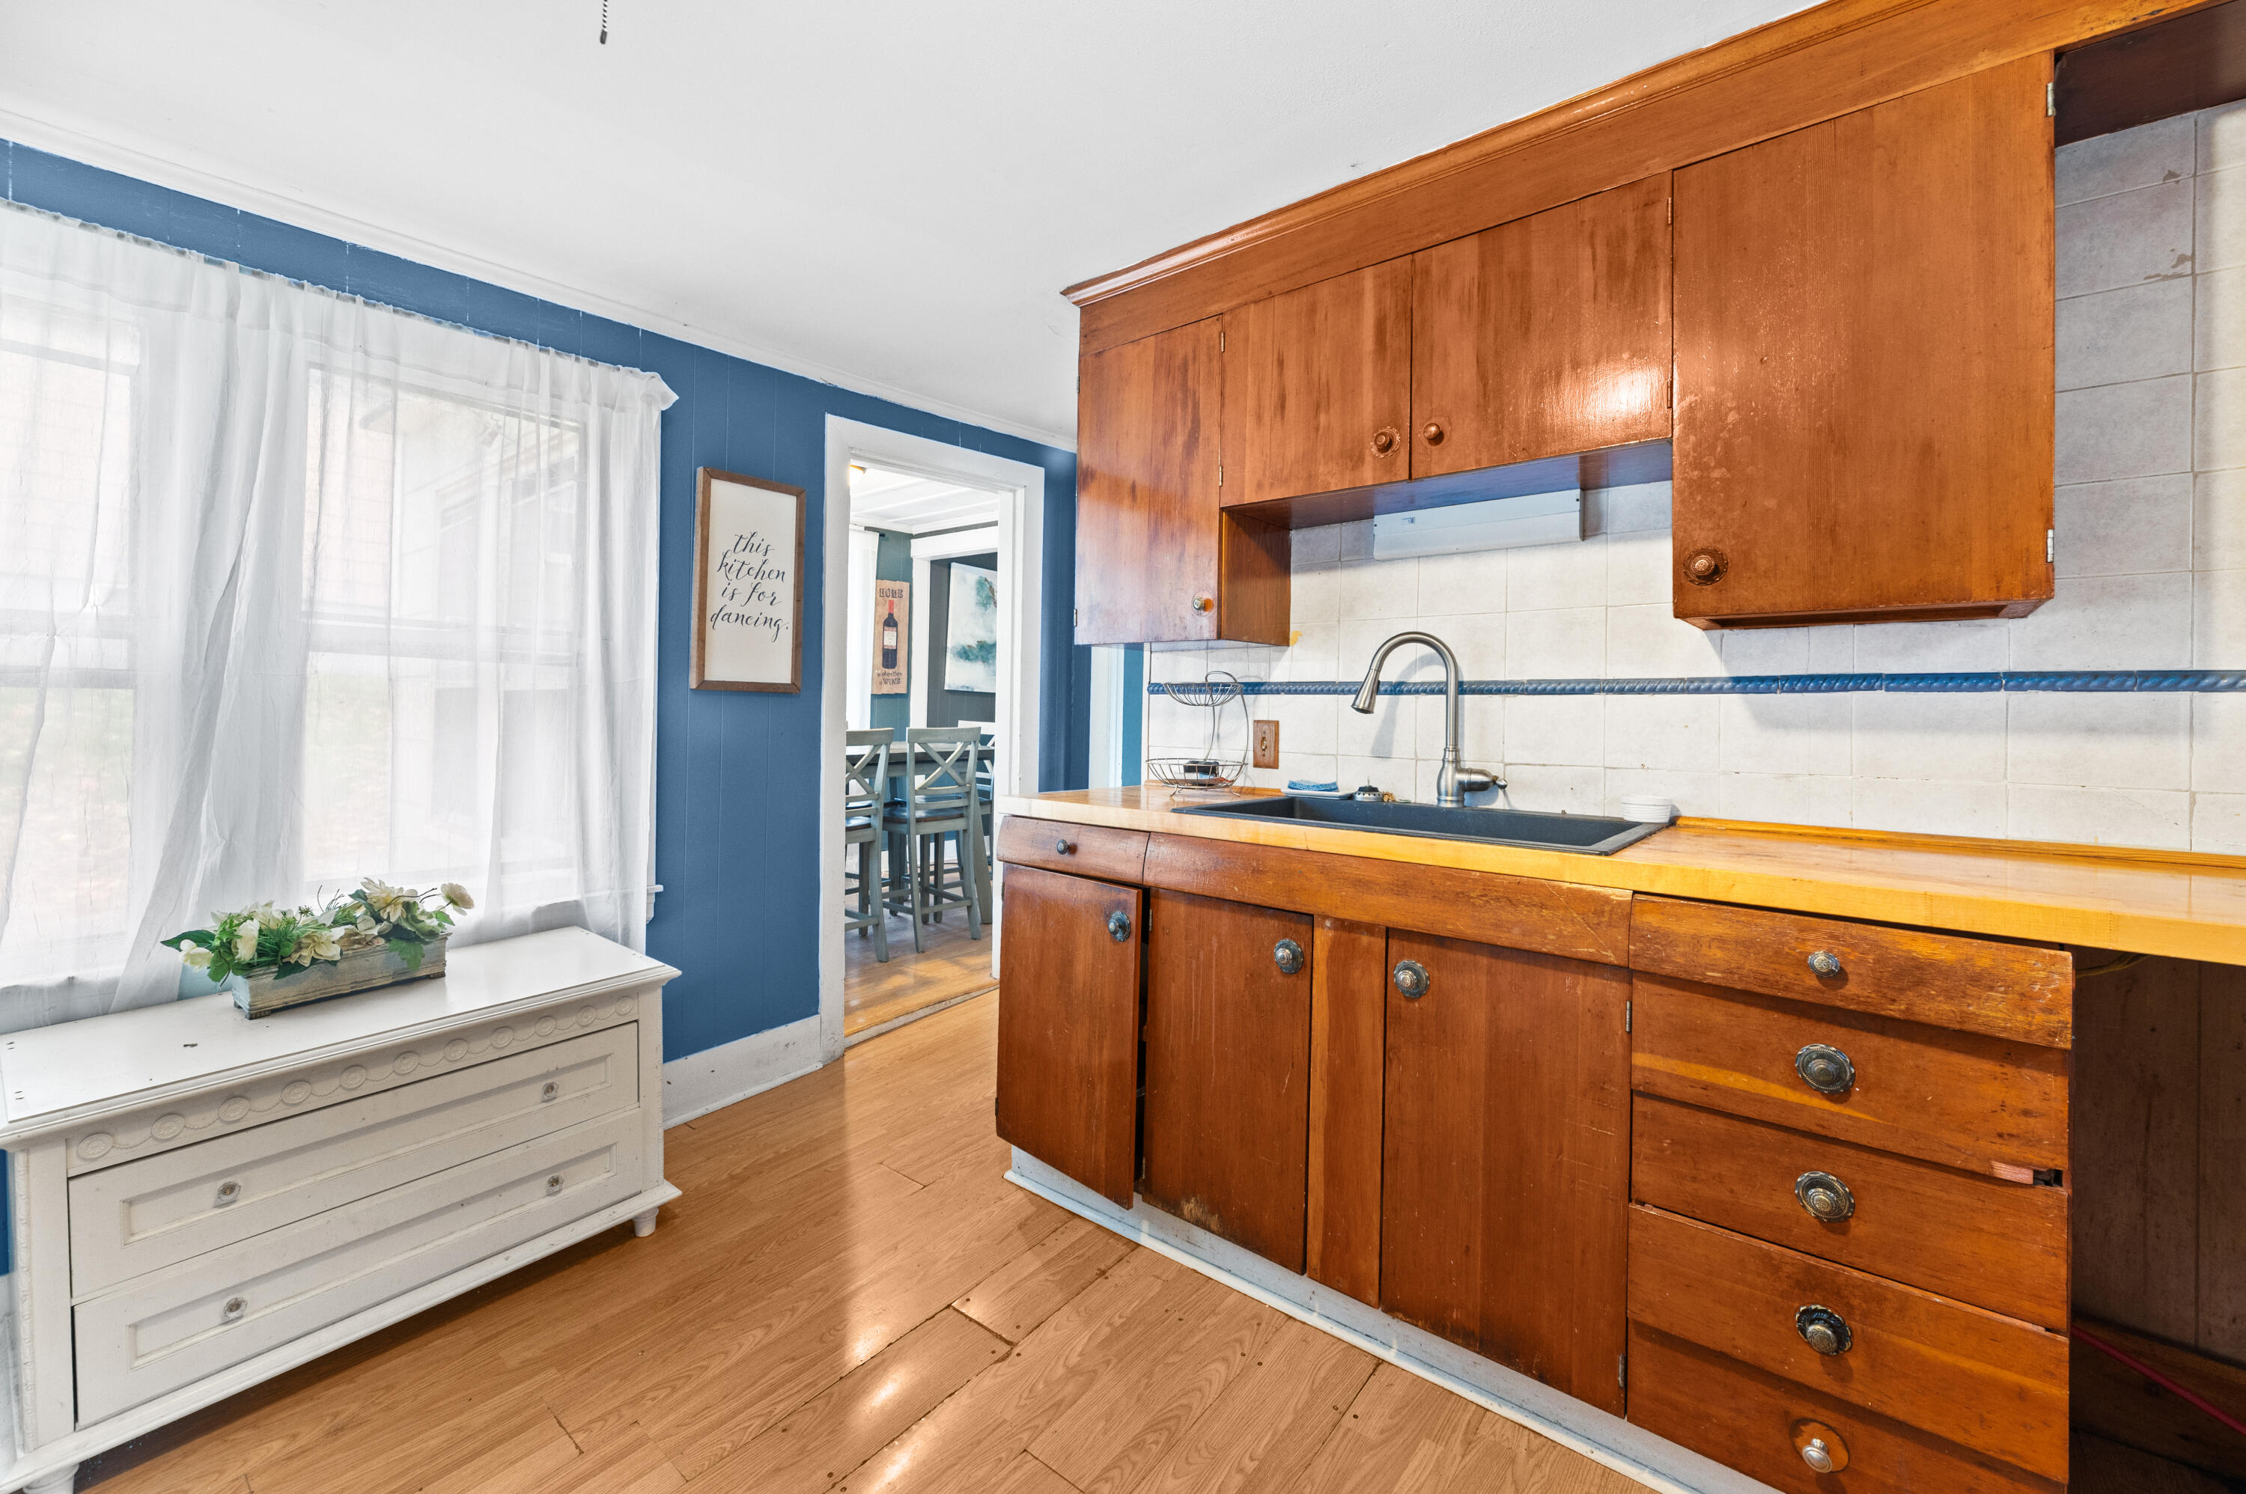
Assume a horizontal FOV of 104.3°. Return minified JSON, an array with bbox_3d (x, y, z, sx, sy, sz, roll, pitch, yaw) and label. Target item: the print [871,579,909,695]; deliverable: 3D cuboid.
[{"bbox_3d":[-1.518,-0.716,5.700,0.030,0.745,0.280,2,2,38],"label":"print"}]

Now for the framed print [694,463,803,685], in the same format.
[{"bbox_3d":[-1.107,-0.493,2.580,0.030,0.625,0.320,2,2,38],"label":"framed print"}]

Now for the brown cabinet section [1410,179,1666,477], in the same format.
[{"bbox_3d":[0.850,-0.751,1.728,0.436,0.434,0.337,2,4,38],"label":"brown cabinet section"}]

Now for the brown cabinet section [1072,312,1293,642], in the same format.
[{"bbox_3d":[0.157,-0.635,2.275,0.443,0.744,0.337,2,4,38],"label":"brown cabinet section"}]

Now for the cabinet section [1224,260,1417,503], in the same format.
[{"bbox_3d":[0.505,-0.766,1.997,0.436,0.434,0.337,2,4,38],"label":"cabinet section"}]

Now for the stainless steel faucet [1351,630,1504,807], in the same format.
[{"bbox_3d":[0.655,-0.062,1.868,0.300,0.380,0.130,0,1,-9],"label":"stainless steel faucet"}]

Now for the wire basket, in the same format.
[{"bbox_3d":[0.191,-0.033,2.180,0.250,0.320,0.250,1,1,0],"label":"wire basket"}]

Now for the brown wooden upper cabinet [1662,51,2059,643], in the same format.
[{"bbox_3d":[1.200,-0.588,1.459,0.445,0.755,0.335,2,2,38],"label":"brown wooden upper cabinet"}]

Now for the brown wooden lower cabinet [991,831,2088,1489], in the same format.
[{"bbox_3d":[0.574,0.631,1.804,1.830,0.870,0.545,2,2,38],"label":"brown wooden lower cabinet"}]

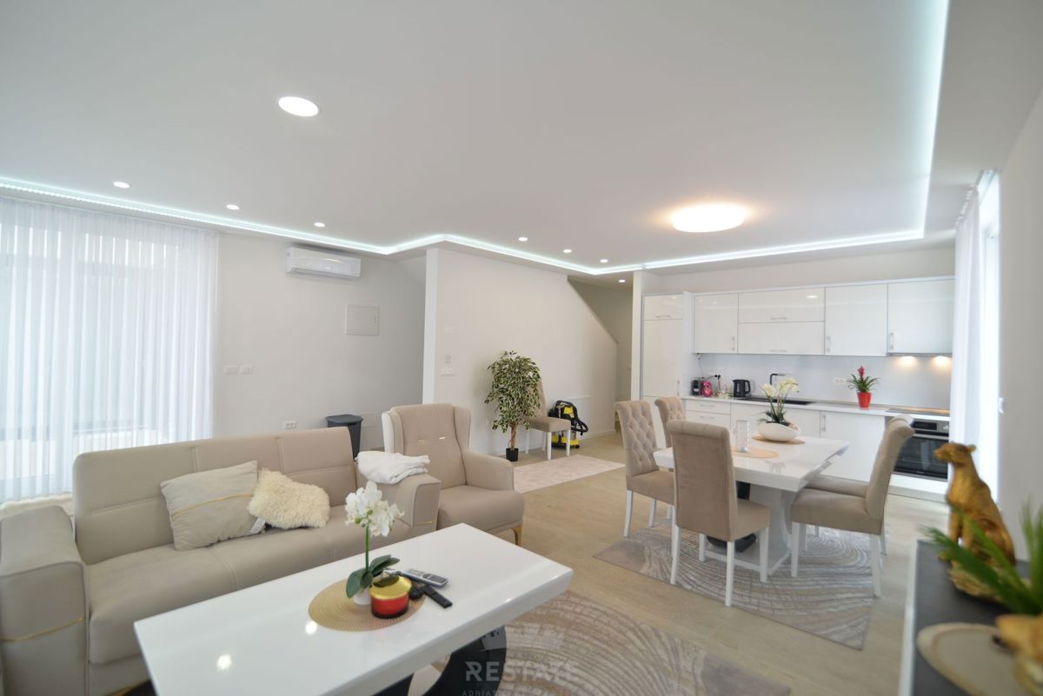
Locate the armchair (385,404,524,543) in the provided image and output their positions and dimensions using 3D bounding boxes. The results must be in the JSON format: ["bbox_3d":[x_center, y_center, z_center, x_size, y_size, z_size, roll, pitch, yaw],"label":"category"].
[{"bbox_3d":[-0.520,0.932,3.355,0.810,1.000,0.790,1,-1,45],"label":"armchair"}]

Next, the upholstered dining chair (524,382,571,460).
[{"bbox_3d":[0.324,0.967,6.436,0.620,1.020,0.450,1,-1,45],"label":"upholstered dining chair"}]

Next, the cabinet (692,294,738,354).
[{"bbox_3d":[2.786,-0.325,6.535,0.574,0.809,0.335,1,-1,40],"label":"cabinet"}]

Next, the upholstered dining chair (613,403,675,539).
[{"bbox_3d":[1.055,0.959,3.598,0.450,1.020,0.620,2,-1,-42],"label":"upholstered dining chair"}]

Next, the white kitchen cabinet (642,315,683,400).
[{"bbox_3d":[2.250,0.163,6.950,0.600,1.120,0.580,1,-1,45],"label":"white kitchen cabinet"}]

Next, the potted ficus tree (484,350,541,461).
[{"bbox_3d":[-0.100,0.744,6.025,0.740,1.450,0.740,1,0,0],"label":"potted ficus tree"}]

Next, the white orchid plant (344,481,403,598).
[{"bbox_3d":[-0.526,0.679,1.655,0.197,0.415,0.153,2,-1,-17],"label":"white orchid plant"}]

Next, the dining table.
[{"bbox_3d":[1.803,1.124,3.499,0.886,0.749,1.694,0,-1,43],"label":"dining table"}]

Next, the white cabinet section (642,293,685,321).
[{"bbox_3d":[2.242,-0.574,6.886,0.582,0.349,0.580,1,-1,44],"label":"white cabinet section"}]

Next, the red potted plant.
[{"bbox_3d":[3.938,0.453,5.339,0.305,0.495,0.295,1,-1,40],"label":"red potted plant"}]

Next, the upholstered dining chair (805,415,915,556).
[{"bbox_3d":[2.424,0.986,3.369,0.620,1.020,0.450,1,-1,45],"label":"upholstered dining chair"}]

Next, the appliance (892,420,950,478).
[{"bbox_3d":[4.265,1.031,4.918,0.595,0.595,0.560,1,-1,45],"label":"appliance"}]

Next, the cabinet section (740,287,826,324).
[{"bbox_3d":[3.372,-0.515,5.964,0.986,0.402,0.360,1,-1,44],"label":"cabinet section"}]

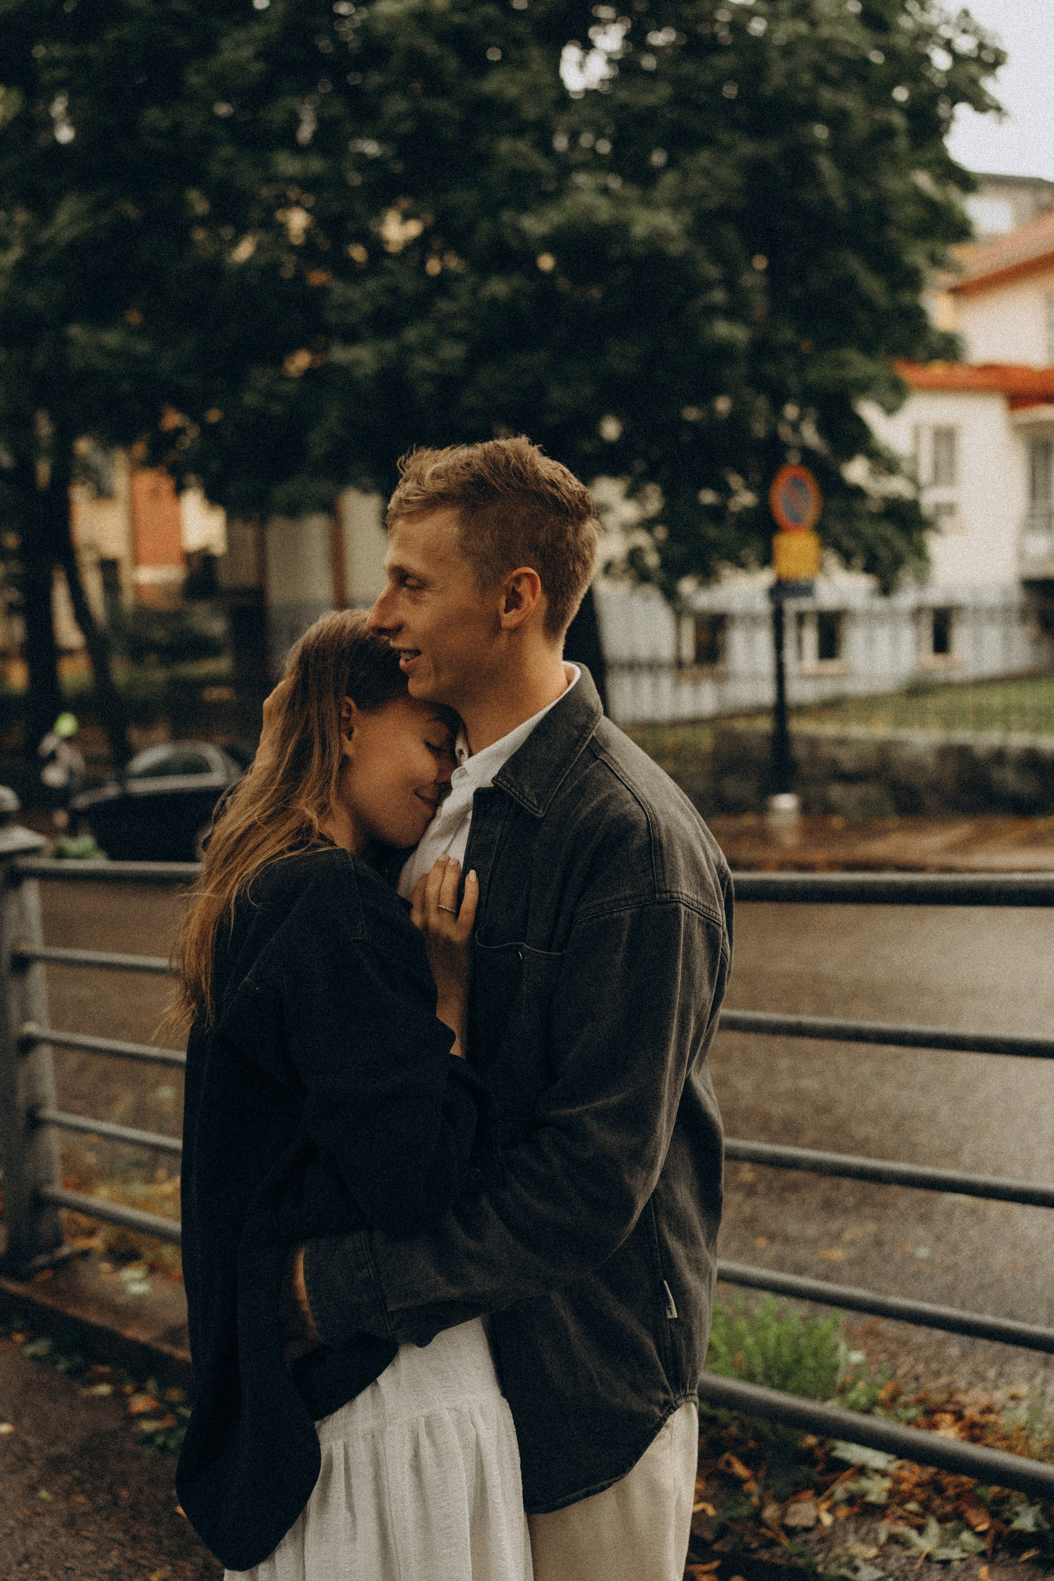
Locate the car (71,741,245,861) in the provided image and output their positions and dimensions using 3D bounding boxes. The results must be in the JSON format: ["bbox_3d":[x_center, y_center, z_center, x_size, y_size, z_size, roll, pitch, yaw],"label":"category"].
[{"bbox_3d":[-3.537,0.148,17.600,4.300,1.450,1.780,-2,3,41],"label":"car"}]

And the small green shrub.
[{"bbox_3d":[0.458,1.086,3.000,0.290,0.210,0.270,2,5,41],"label":"small green shrub"}]

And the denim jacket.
[{"bbox_3d":[-0.025,0.271,1.530,0.430,0.780,0.520,-3,4,-25],"label":"denim jacket"}]

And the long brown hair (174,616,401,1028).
[{"bbox_3d":[-0.228,0.025,1.490,0.205,0.390,0.200,10,4,8],"label":"long brown hair"}]

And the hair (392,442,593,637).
[{"bbox_3d":[-0.034,-0.248,1.500,0.200,0.190,0.170,-2,4,-10],"label":"hair"}]

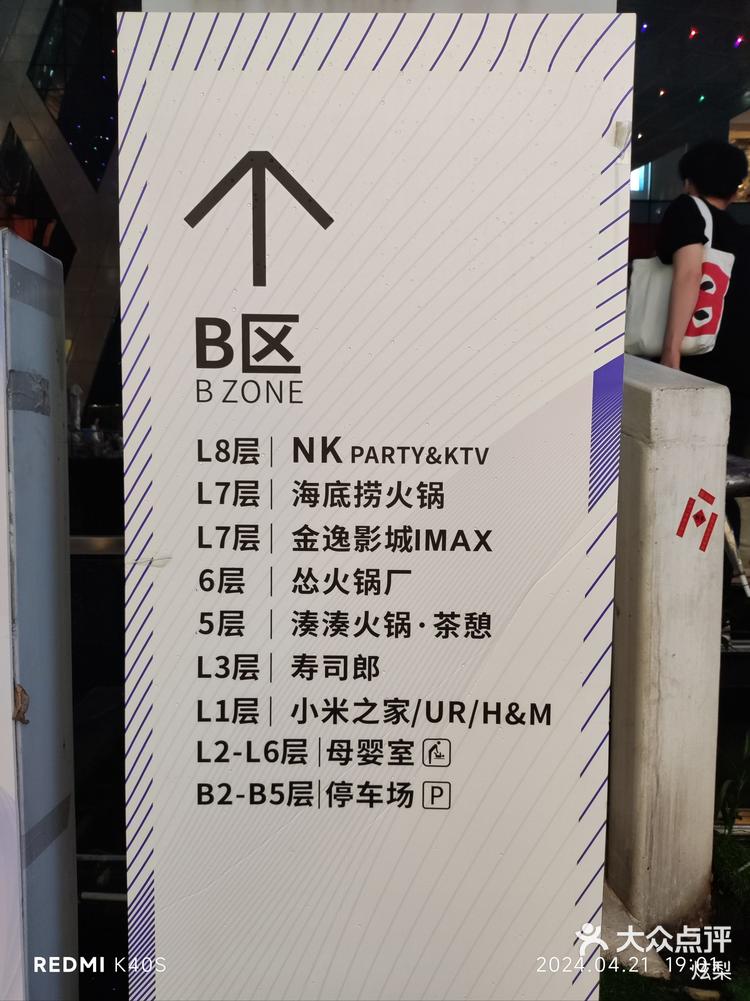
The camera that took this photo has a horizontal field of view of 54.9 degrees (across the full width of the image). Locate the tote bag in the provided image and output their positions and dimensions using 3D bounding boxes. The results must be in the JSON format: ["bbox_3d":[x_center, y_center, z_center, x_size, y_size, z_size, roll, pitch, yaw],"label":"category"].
[{"bbox_3d":[1.112,-0.827,2.650,0.364,0.561,0.140,3,4,30],"label":"tote bag"}]

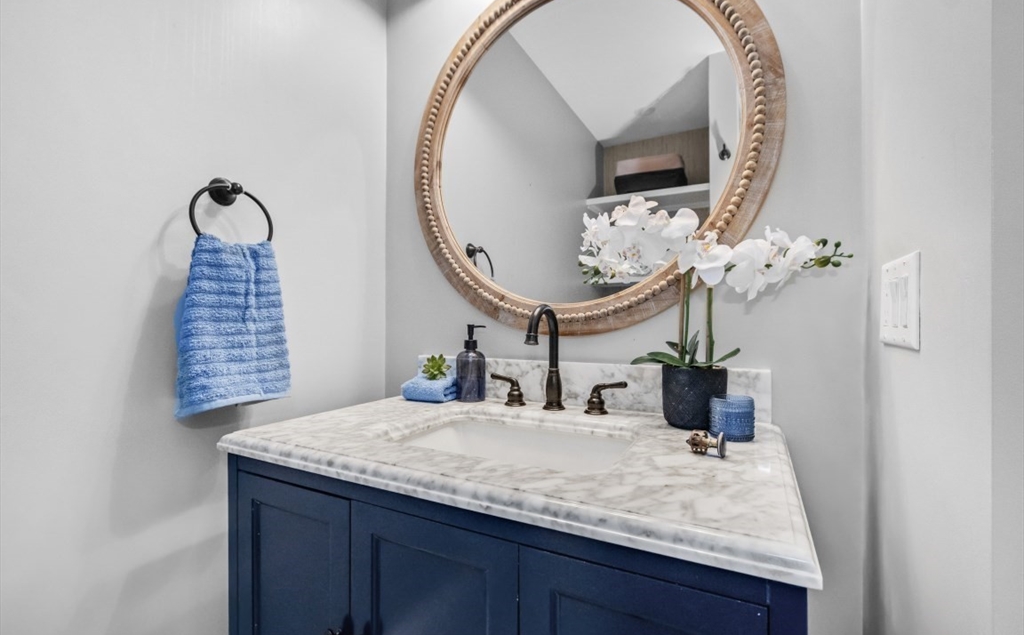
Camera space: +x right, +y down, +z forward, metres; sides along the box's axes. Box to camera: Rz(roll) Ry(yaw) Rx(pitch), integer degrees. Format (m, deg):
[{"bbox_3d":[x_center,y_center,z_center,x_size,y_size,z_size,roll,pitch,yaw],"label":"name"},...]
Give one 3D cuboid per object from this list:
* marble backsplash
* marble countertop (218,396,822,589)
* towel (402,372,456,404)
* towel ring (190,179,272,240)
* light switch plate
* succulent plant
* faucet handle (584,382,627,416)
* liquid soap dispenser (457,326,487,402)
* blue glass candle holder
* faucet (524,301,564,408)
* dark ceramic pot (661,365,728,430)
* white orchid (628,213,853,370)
[{"bbox_3d":[0.125,0.161,1.058,0.877,0.108,0.020,0,0,26],"label":"marble backsplash"},{"bbox_3d":[-0.011,0.231,0.832,0.922,0.031,0.547,0,0,26],"label":"marble countertop"},{"bbox_3d":[-0.206,0.188,1.136,0.126,0.055,0.102,0,0,26],"label":"towel"},{"bbox_3d":[-0.577,-0.204,0.870,0.070,0.177,0.156,0,0,26],"label":"towel ring"},{"bbox_3d":[0.525,-0.020,0.580,0.008,0.117,0.163,0,0,29],"label":"light switch plate"},{"bbox_3d":[-0.201,0.132,1.130,0.075,0.064,0.070,0,0,0],"label":"succulent plant"},{"bbox_3d":[0.207,0.174,0.936,0.093,0.073,0.052,0,0,27],"label":"faucet handle"},{"bbox_3d":[-0.103,0.115,1.098,0.078,0.195,0.074,0,0,0],"label":"liquid soap dispenser"},{"bbox_3d":[0.399,0.180,0.774,0.074,0.070,0.074,0,0,26],"label":"blue glass candle holder"},{"bbox_3d":[0.073,0.093,0.954,0.054,0.244,0.177,0,0,26],"label":"faucet"},{"bbox_3d":[0.361,0.155,0.845,0.119,0.115,0.119,0,0,27],"label":"dark ceramic pot"},{"bbox_3d":[0.410,-0.050,0.801,0.375,0.295,0.170,0,0,27],"label":"white orchid"}]

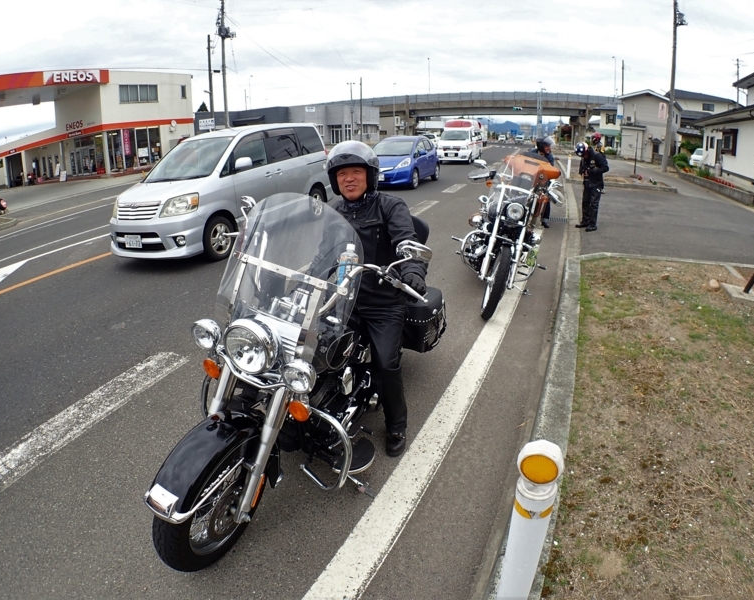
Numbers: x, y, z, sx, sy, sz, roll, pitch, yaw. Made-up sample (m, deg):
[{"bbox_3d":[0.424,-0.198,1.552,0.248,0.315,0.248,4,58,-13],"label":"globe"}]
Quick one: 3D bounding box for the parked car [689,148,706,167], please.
[{"bbox_3d":[25.662,-11.020,45.000,3.500,1.550,1.500,-10,20,-30],"label":"parked car"}]

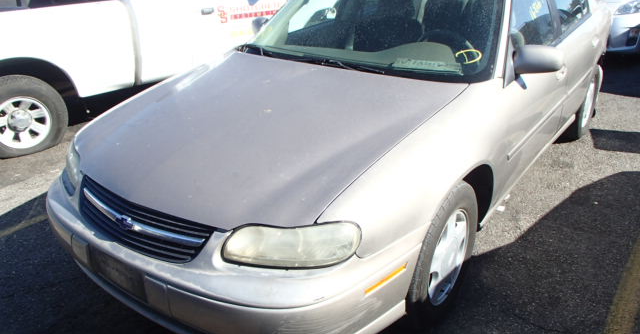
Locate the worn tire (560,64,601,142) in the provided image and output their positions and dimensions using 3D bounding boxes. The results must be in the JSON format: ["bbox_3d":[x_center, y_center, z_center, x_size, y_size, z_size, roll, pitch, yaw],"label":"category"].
[{"bbox_3d":[2.091,-0.530,4.241,0.215,0.640,0.640,16,28,33],"label":"worn tire"}]

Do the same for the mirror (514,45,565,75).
[{"bbox_3d":[1.052,-0.518,2.486,0.210,0.140,0.120,16,28,33],"label":"mirror"}]

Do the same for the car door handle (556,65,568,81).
[{"bbox_3d":[1.435,-0.549,3.045,0.055,0.065,0.200,16,28,33],"label":"car door handle"}]

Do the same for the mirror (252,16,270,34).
[{"bbox_3d":[-0.357,-0.911,3.440,0.210,0.140,0.120,16,28,33],"label":"mirror"}]

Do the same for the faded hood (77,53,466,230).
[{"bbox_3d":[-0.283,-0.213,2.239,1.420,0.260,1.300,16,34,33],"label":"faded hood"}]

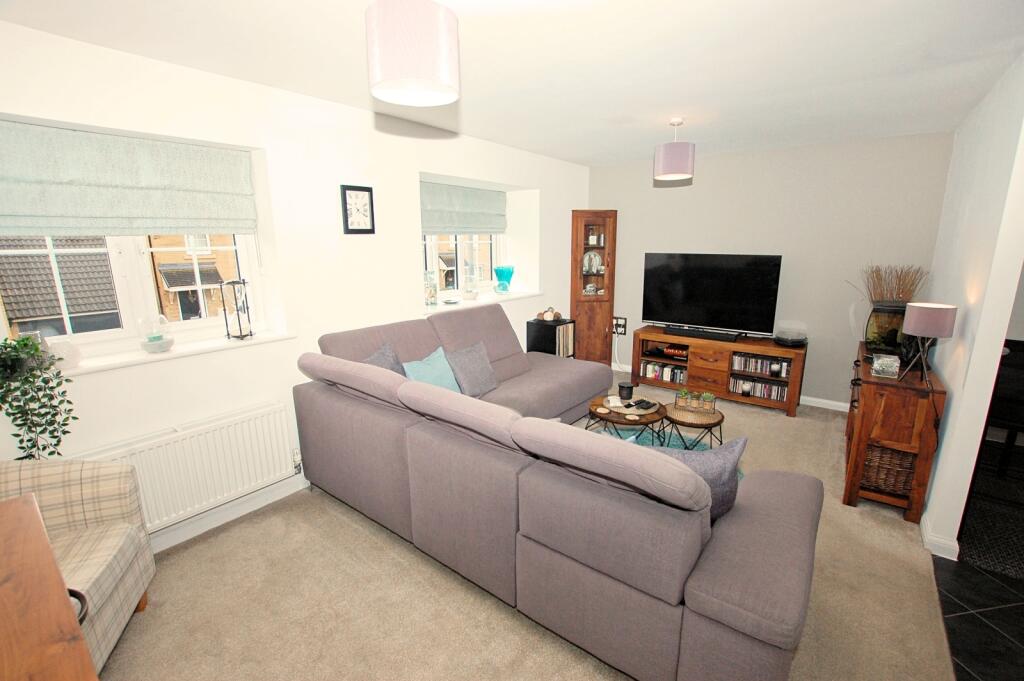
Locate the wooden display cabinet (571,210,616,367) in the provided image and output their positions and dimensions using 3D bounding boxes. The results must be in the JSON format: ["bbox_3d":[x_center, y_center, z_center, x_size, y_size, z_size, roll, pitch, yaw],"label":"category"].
[{"bbox_3d":[0.932,-0.566,5.134,0.500,1.880,0.280,-2,13,-5],"label":"wooden display cabinet"}]

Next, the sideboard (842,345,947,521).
[{"bbox_3d":[2.490,0.516,2.850,0.340,0.765,1.230,9,16,36],"label":"sideboard"}]

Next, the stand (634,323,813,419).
[{"bbox_3d":[2.044,0.261,4.352,1.470,0.600,0.440,9,16,37],"label":"stand"}]

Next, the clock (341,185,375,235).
[{"bbox_3d":[-1.016,-0.854,2.800,0.040,0.302,0.212,10,17,39],"label":"clock"}]

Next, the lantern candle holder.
[{"bbox_3d":[-1.593,-0.171,2.440,0.130,0.320,0.130,10,17,39],"label":"lantern candle holder"}]

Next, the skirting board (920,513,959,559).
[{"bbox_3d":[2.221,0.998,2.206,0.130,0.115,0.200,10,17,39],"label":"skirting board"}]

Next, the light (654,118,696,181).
[{"bbox_3d":[1.193,-1.398,3.115,0.275,0.390,0.275,10,17,39],"label":"light"}]

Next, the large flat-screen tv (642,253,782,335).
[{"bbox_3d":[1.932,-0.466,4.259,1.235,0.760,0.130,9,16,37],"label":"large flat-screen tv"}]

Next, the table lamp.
[{"bbox_3d":[2.225,0.028,2.317,0.195,0.435,0.195,10,17,39],"label":"table lamp"}]

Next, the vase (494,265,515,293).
[{"bbox_3d":[-0.083,-0.641,4.514,0.190,0.260,0.190,10,17,39],"label":"vase"}]

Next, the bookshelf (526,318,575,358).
[{"bbox_3d":[0.408,0.176,4.504,0.360,0.740,0.330,10,17,39],"label":"bookshelf"}]

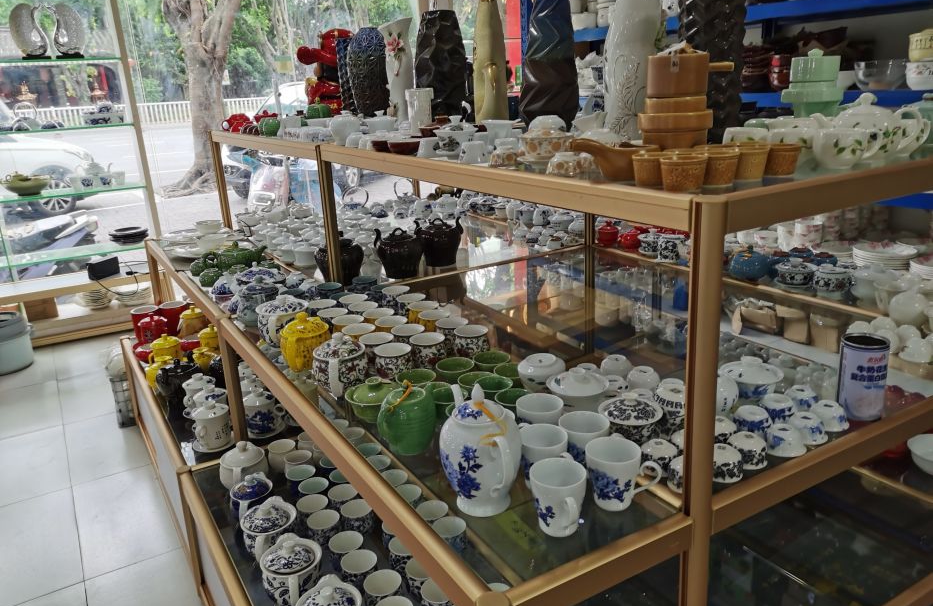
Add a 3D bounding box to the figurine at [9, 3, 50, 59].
[{"bbox_3d":[-2.222,-1.382,3.704,0.200,0.275,0.090,-11,19,-24],"label":"figurine"}]

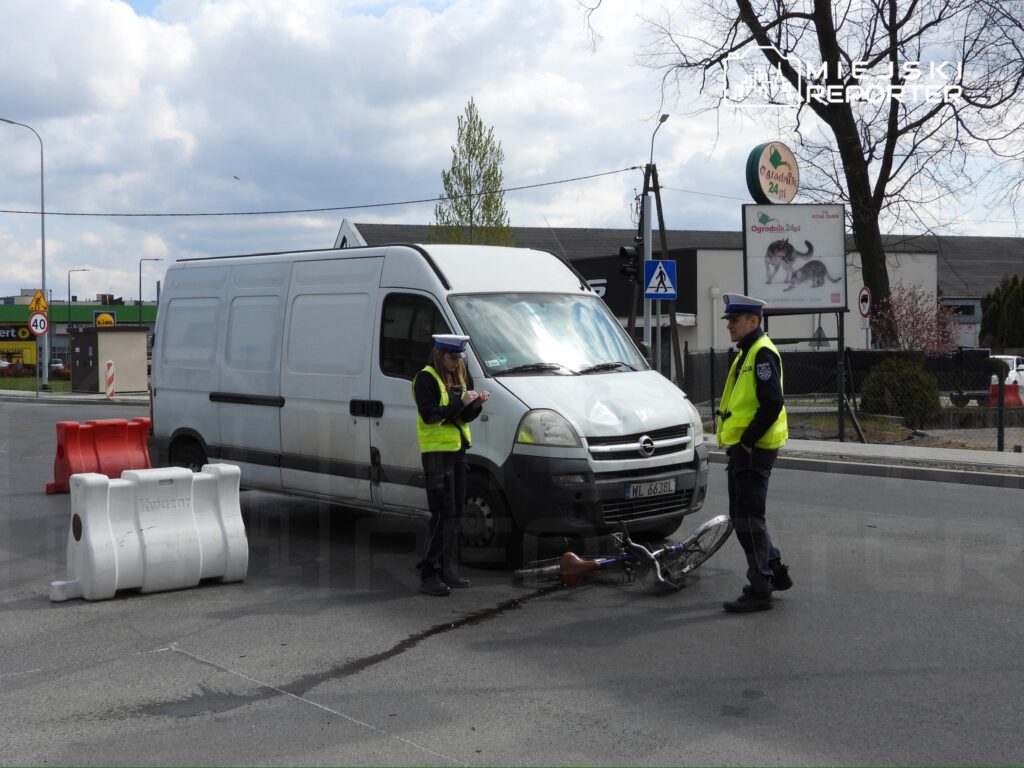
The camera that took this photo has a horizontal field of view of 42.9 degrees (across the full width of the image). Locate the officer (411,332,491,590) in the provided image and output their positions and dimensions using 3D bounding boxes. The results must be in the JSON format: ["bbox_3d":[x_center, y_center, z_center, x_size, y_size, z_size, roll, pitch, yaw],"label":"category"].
[{"bbox_3d":[-0.399,0.506,8.243,0.430,1.640,0.470,2,3,37],"label":"officer"}]

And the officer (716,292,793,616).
[{"bbox_3d":[1.440,0.398,7.765,0.440,1.880,0.510,-1,3,-17],"label":"officer"}]

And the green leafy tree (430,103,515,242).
[{"bbox_3d":[-1.062,-3.438,34.921,2.300,8.160,2.300,0,2,0],"label":"green leafy tree"}]

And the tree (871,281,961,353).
[{"bbox_3d":[9.634,-0.853,30.988,2.100,3.100,2.000,0,2,0],"label":"tree"}]

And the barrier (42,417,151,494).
[{"bbox_3d":[-4.607,0.800,14.604,1.160,0.770,0.410,-1,2,-40],"label":"barrier"}]

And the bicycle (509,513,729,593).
[{"bbox_3d":[0.718,1.079,8.551,1.580,0.480,0.840,-5,-2,-19],"label":"bicycle"}]

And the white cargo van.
[{"bbox_3d":[-0.945,-0.031,11.208,1.990,2.430,5.790,-3,4,-41],"label":"white cargo van"}]

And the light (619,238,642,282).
[{"bbox_3d":[1.856,-1.918,20.300,0.330,0.660,0.250,-1,2,-33],"label":"light"}]

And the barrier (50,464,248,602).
[{"bbox_3d":[-2.363,0.921,8.496,1.140,0.790,0.470,-2,3,-36],"label":"barrier"}]

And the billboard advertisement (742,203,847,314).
[{"bbox_3d":[4.283,-1.892,19.700,1.750,1.650,0.150,-1,2,-19],"label":"billboard advertisement"}]

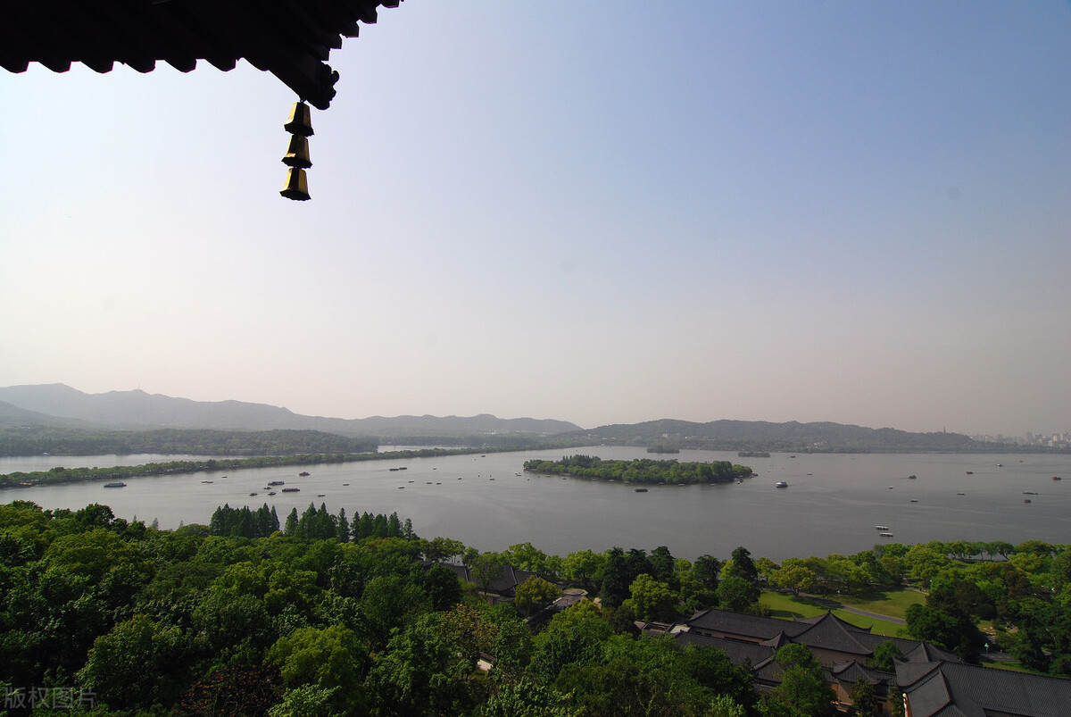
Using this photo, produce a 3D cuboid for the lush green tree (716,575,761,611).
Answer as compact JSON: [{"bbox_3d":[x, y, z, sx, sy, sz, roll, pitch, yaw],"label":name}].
[{"bbox_3d":[72.530,84.460,191.490,15.420,12.690,15.420,0,-9,0],"label":"lush green tree"}]

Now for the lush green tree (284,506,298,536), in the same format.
[{"bbox_3d":[-141.980,98.050,311.780,7.530,22.050,7.530,0,-9,0],"label":"lush green tree"}]

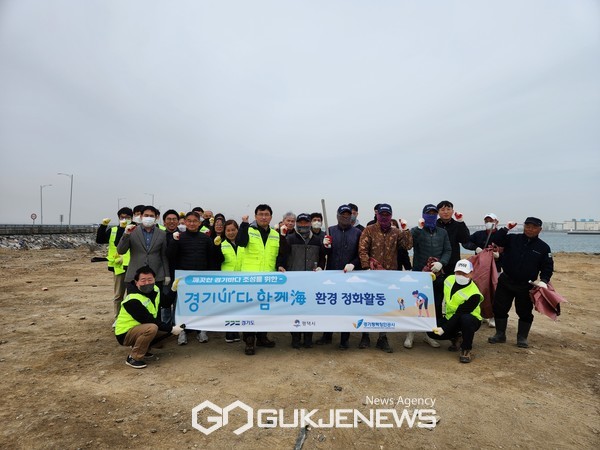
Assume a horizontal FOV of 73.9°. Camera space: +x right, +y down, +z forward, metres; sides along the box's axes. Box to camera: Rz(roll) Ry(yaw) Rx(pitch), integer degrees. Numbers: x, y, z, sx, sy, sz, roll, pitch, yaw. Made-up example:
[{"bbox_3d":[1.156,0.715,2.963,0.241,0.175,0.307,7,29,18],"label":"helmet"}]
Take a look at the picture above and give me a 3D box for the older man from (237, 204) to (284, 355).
[{"bbox_3d":[-0.488,0.626,4.870,0.567,1.755,0.450,0,-1,-2],"label":"older man"}]

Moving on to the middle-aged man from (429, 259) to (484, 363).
[{"bbox_3d":[1.778,0.941,4.530,0.580,1.109,0.660,0,-1,27],"label":"middle-aged man"}]

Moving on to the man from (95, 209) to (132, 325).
[{"bbox_3d":[-2.648,0.626,5.850,0.600,1.765,0.450,0,-1,-14],"label":"man"}]

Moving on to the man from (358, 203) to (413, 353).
[{"bbox_3d":[1.047,0.624,4.890,0.654,1.760,0.450,0,-1,5],"label":"man"}]

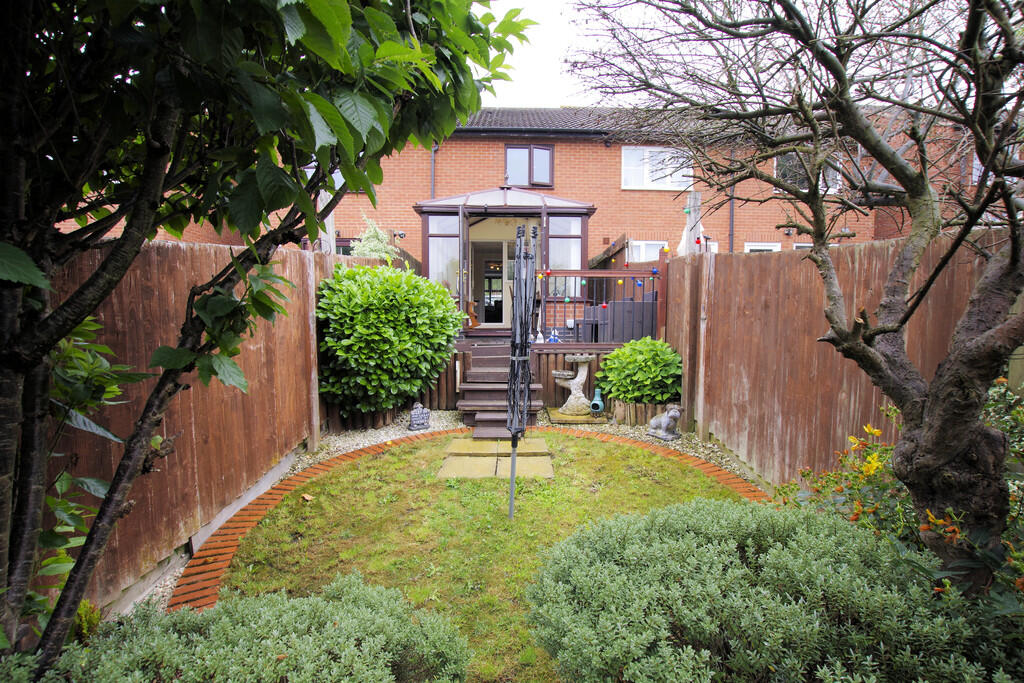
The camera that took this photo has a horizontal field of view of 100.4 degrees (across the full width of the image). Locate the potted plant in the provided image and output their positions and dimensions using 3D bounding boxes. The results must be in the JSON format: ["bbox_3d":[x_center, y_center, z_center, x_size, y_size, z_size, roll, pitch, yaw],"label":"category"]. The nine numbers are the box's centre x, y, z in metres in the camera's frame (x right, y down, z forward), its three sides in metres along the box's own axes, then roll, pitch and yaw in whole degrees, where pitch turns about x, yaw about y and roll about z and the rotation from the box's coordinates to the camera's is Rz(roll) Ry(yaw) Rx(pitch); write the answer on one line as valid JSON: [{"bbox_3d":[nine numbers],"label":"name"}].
[{"bbox_3d":[1.400,0.430,4.910,0.950,0.990,0.880,0,5,0],"label":"potted plant"}]

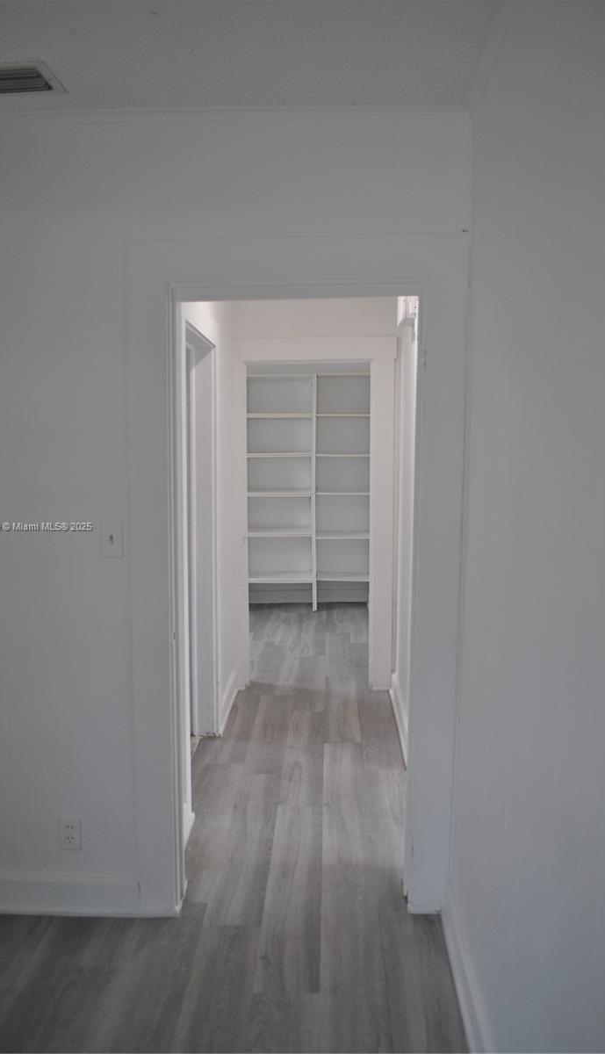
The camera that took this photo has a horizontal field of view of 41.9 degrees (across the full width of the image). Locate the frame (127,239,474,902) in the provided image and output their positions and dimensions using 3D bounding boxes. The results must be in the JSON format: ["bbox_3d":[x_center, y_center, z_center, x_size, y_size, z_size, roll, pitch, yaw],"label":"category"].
[{"bbox_3d":[-0.021,0.192,2.529,1.010,2.135,0.160,0,6,2],"label":"frame"}]

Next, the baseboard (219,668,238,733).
[{"bbox_3d":[-0.419,0.982,4.522,0.020,0.135,0.790,0,6,2],"label":"baseboard"}]

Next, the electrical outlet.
[{"bbox_3d":[-0.754,0.992,2.567,0.070,0.115,0.012,0,6,2],"label":"electrical outlet"}]

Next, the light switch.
[{"bbox_3d":[-0.592,0.036,2.453,0.070,0.115,0.018,0,6,2],"label":"light switch"}]

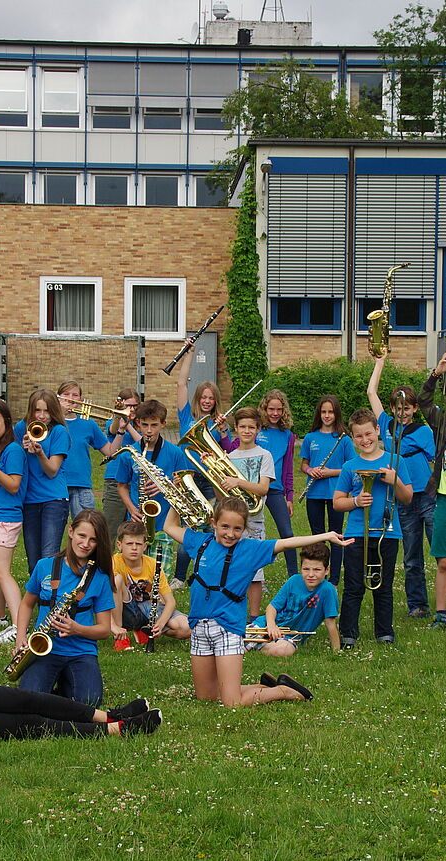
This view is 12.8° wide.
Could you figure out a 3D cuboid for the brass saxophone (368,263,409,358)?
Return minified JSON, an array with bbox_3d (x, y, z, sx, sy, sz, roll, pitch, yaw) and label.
[{"bbox_3d":[1.118,-0.804,13.300,0.320,0.645,0.150,-1,8,-35],"label":"brass saxophone"}]

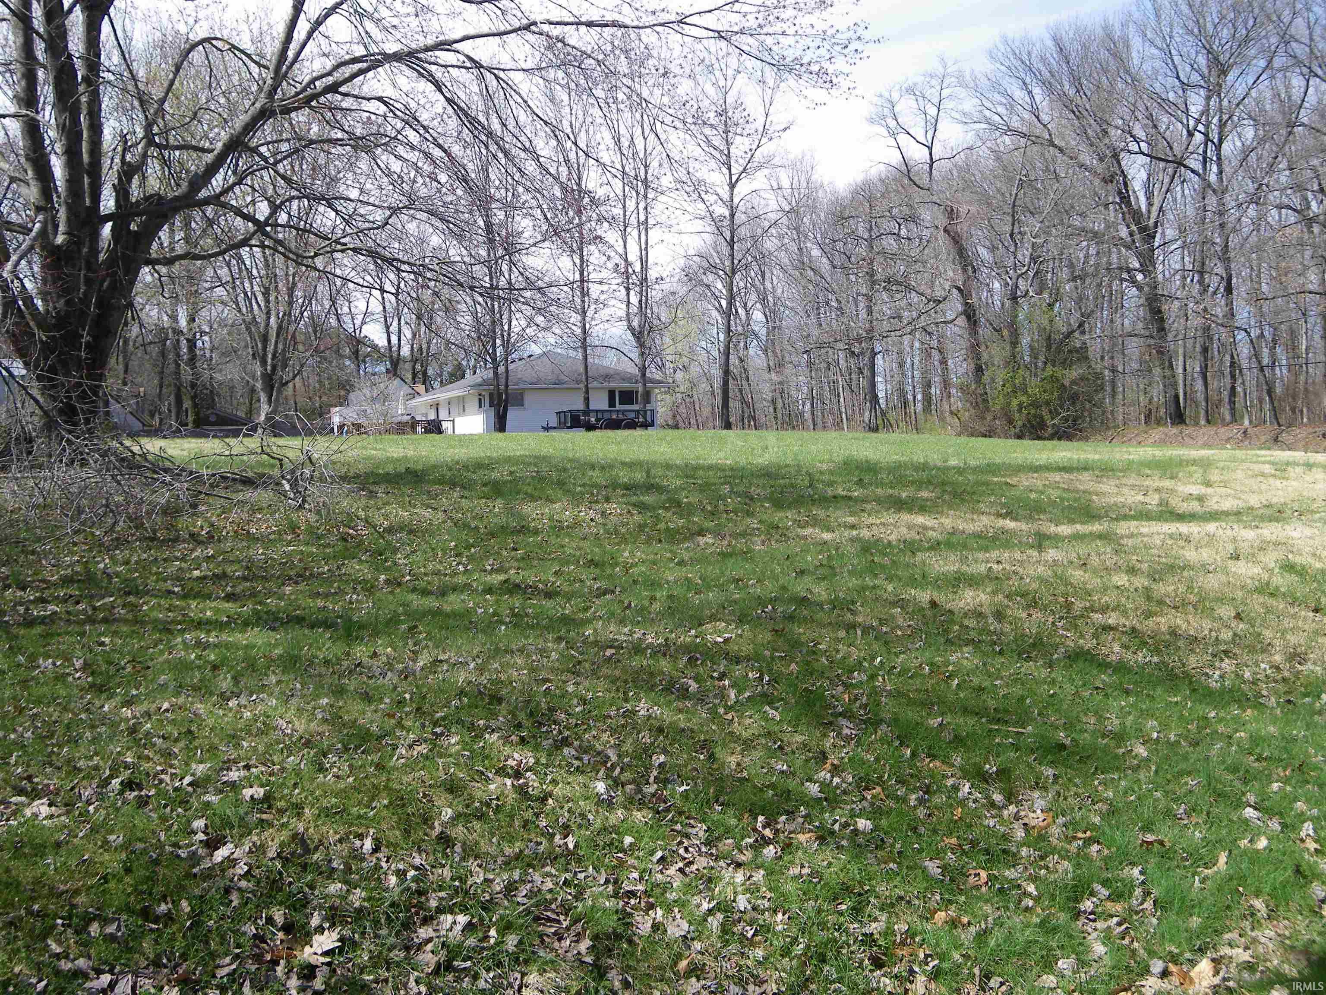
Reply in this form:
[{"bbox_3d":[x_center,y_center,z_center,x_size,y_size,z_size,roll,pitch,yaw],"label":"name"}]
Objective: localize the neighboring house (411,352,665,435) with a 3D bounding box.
[{"bbox_3d":[-8.057,-5.601,72.909,10.244,4.750,23.810,-2,3,-18],"label":"neighboring house"}]

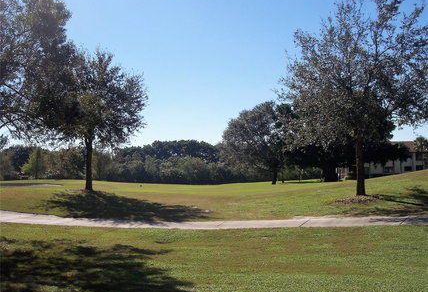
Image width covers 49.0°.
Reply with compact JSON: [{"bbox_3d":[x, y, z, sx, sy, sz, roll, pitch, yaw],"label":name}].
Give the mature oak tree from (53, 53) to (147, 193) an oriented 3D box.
[{"bbox_3d":[-6.280,-1.390,25.500,5.600,7.600,5.500,0,-3,0],"label":"mature oak tree"}]

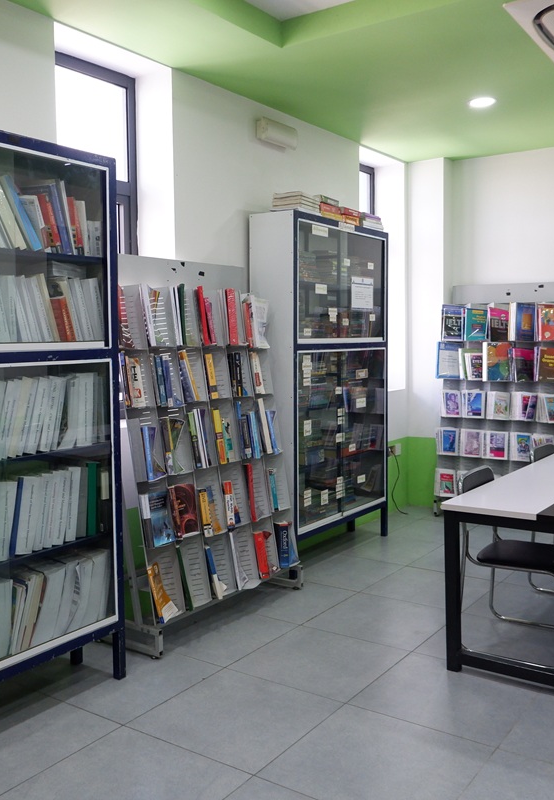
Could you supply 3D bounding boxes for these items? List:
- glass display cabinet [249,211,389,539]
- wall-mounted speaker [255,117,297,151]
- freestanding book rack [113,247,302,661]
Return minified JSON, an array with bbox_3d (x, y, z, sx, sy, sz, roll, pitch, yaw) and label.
[{"bbox_3d":[0.325,-0.056,5.055,0.310,2.157,1.182,2,5,35],"label":"glass display cabinet"},{"bbox_3d":[0.000,-1.655,4.785,0.105,0.135,0.325,2,5,35],"label":"wall-mounted speaker"},{"bbox_3d":[-0.377,0.192,3.971,0.430,1.842,1.210,2,5,35],"label":"freestanding book rack"}]

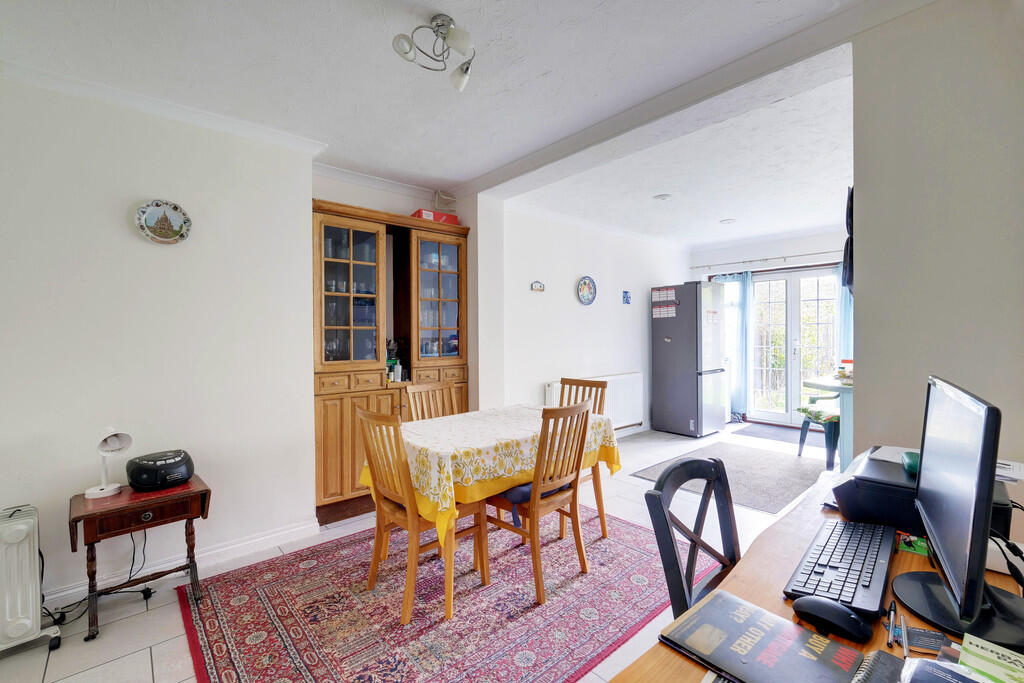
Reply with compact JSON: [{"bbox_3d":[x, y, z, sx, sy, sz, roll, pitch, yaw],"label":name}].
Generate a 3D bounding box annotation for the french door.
[{"bbox_3d":[3.773,0.088,5.749,0.090,2.070,1.100,-1,1,-42],"label":"french door"}]

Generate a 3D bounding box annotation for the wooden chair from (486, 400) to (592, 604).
[{"bbox_3d":[0.115,0.753,2.227,0.510,0.900,0.430,0,1,44],"label":"wooden chair"}]

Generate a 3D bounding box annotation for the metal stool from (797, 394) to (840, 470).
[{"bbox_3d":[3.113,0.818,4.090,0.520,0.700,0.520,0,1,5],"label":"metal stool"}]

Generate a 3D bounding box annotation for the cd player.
[{"bbox_3d":[-1.694,0.621,2.069,0.210,0.140,0.250,1,1,40],"label":"cd player"}]

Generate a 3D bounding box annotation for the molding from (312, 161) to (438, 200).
[{"bbox_3d":[-0.982,-1.180,3.257,1.120,0.080,0.080,-1,1,-41],"label":"molding"}]

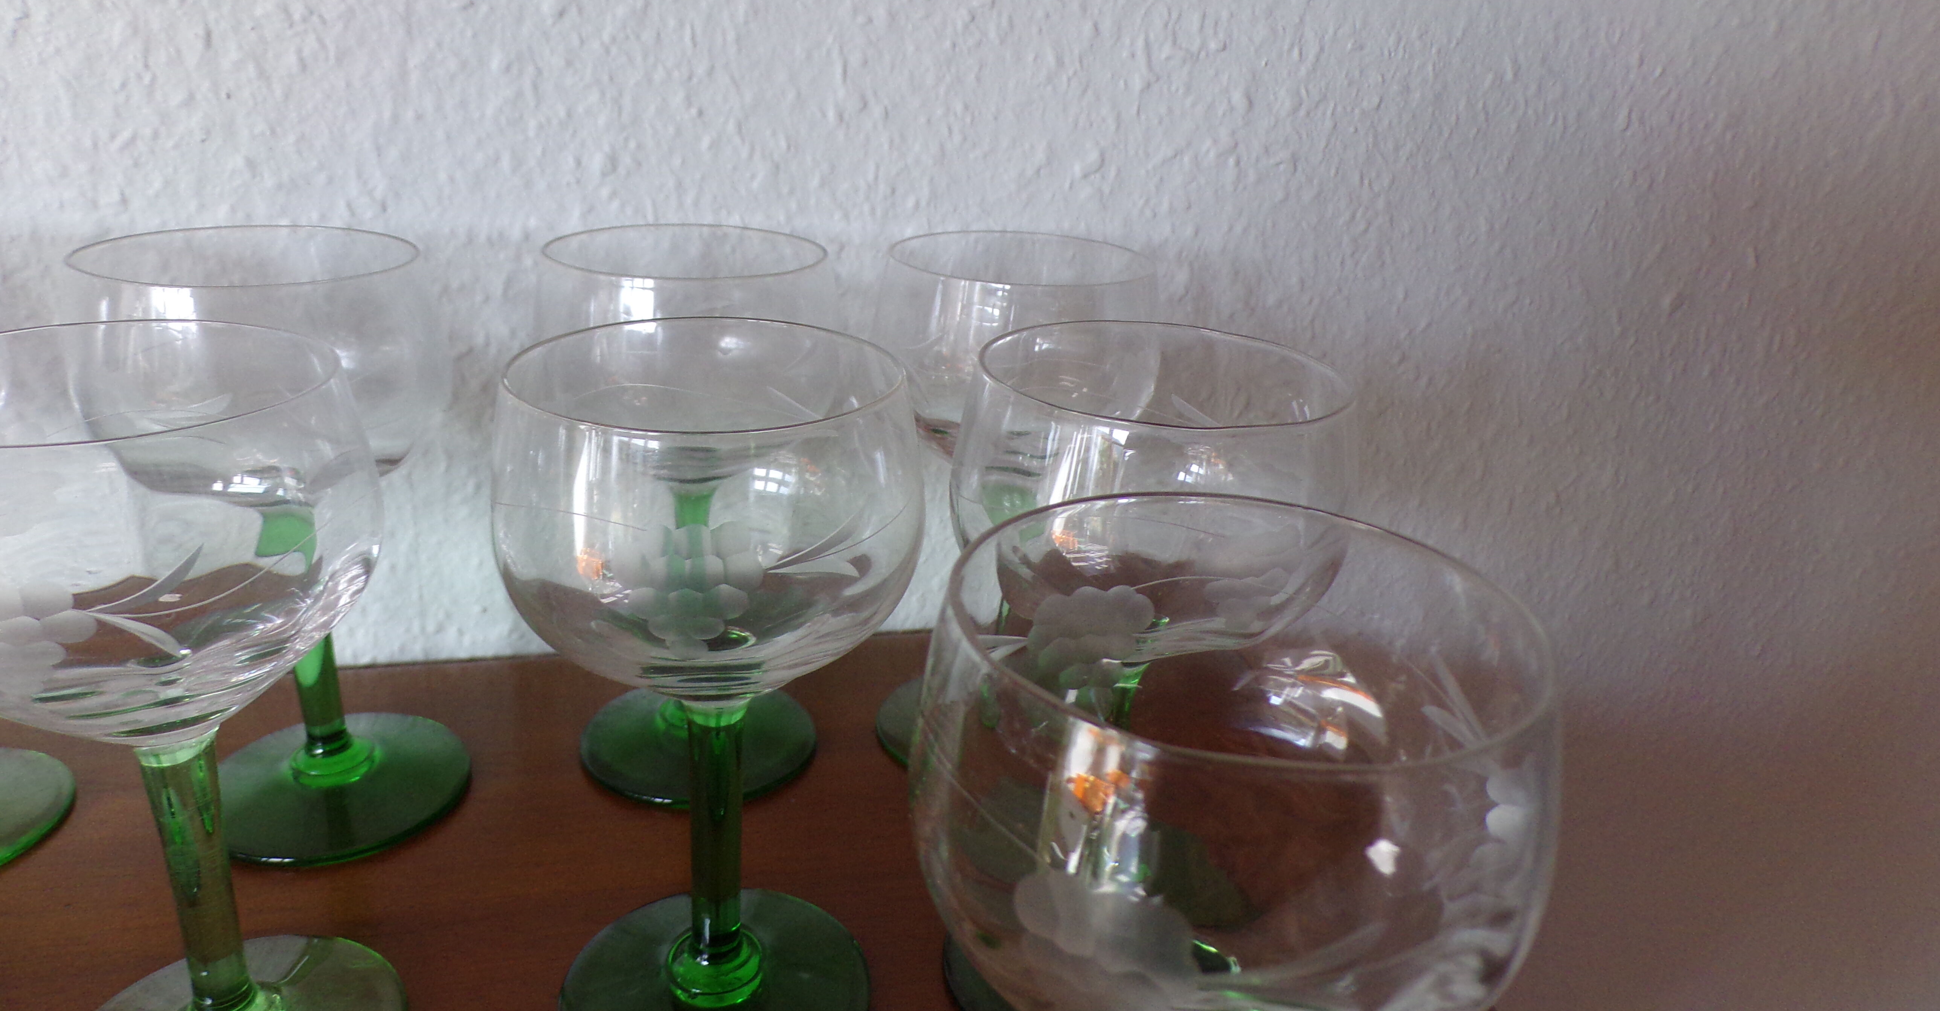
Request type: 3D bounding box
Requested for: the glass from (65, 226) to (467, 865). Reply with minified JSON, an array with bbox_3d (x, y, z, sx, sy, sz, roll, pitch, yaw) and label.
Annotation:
[{"bbox_3d":[-0.159,0.009,0.319,0.076,0.138,0.076,3,22,0],"label":"glass"}]

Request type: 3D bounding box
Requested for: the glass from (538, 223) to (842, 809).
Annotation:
[{"bbox_3d":[-0.071,0.002,0.349,0.076,0.138,0.076,3,22,0],"label":"glass"}]

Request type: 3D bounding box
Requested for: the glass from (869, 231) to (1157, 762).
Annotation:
[{"bbox_3d":[0.009,0.001,0.362,0.076,0.138,0.076,3,22,0],"label":"glass"}]

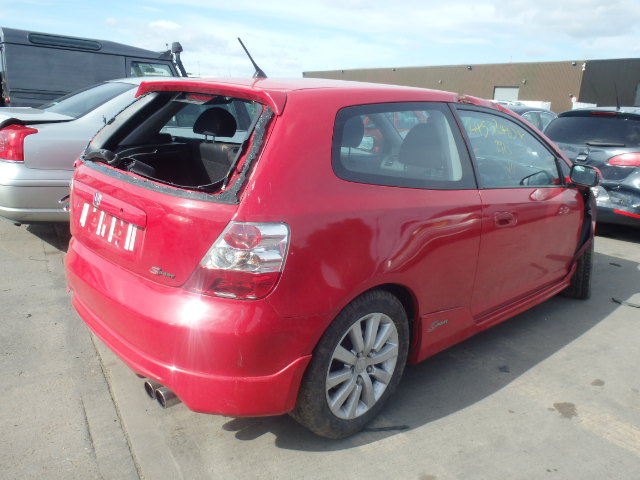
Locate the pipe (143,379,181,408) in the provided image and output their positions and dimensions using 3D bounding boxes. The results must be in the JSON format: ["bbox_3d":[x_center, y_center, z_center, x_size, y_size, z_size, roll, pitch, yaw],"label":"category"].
[{"bbox_3d":[-0.559,0.558,1.932,0.130,0.082,0.172,-11,21,-42],"label":"pipe"}]

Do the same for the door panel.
[{"bbox_3d":[1.151,-0.197,2.915,1.380,1.030,0.220,-11,21,-42],"label":"door panel"}]

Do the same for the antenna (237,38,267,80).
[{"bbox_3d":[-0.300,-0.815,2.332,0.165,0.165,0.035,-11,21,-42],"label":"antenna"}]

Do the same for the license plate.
[{"bbox_3d":[-0.845,-0.058,2.050,0.020,0.112,0.520,8,8,-46],"label":"license plate"}]

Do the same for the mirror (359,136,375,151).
[{"bbox_3d":[0.389,-0.794,4.283,0.120,0.135,0.190,-11,21,-42],"label":"mirror"}]

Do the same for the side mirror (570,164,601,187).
[{"bbox_3d":[1.586,-0.385,3.068,0.120,0.135,0.190,-11,21,-42],"label":"side mirror"}]

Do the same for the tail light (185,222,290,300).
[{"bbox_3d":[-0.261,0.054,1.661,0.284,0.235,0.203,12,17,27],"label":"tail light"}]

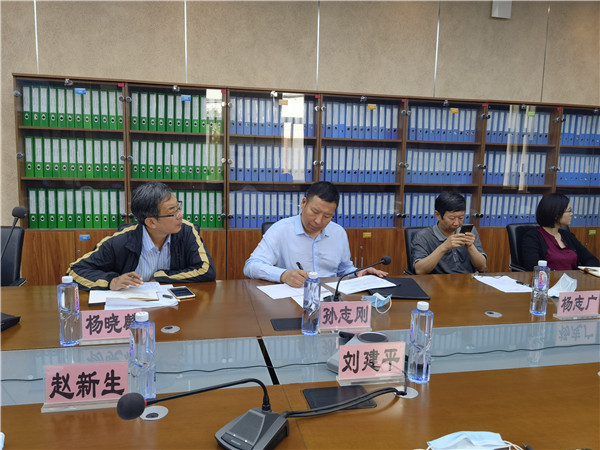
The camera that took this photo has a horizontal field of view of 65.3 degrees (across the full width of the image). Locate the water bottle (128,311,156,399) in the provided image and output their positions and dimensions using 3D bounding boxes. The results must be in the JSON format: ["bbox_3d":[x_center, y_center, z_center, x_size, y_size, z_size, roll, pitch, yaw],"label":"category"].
[{"bbox_3d":[-0.418,0.340,1.241,0.066,0.228,0.066,0,7,-12],"label":"water bottle"}]

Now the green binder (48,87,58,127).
[{"bbox_3d":[-1.980,-0.945,3.835,0.060,0.315,0.280,0,7,-12],"label":"green binder"}]

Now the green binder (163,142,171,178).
[{"bbox_3d":[-1.142,-0.554,4.074,0.060,0.318,0.285,0,7,-12],"label":"green binder"}]

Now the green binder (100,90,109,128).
[{"bbox_3d":[-1.608,-0.949,3.927,0.060,0.318,0.285,0,7,-12],"label":"green binder"}]

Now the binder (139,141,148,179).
[{"bbox_3d":[-1.326,-0.553,4.020,0.056,0.315,0.285,0,7,-12],"label":"binder"}]

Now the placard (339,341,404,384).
[{"bbox_3d":[0.208,0.398,1.347,0.200,0.110,0.040,0,7,-11],"label":"placard"}]

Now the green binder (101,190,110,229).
[{"bbox_3d":[-1.637,-0.148,4.006,0.064,0.318,0.285,0,7,-12],"label":"green binder"}]

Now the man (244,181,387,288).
[{"bbox_3d":[0.082,0.395,2.682,0.780,1.285,0.750,0,7,-12],"label":"man"}]

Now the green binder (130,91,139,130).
[{"bbox_3d":[-1.377,-0.938,3.960,0.060,0.315,0.280,0,7,-12],"label":"green binder"}]

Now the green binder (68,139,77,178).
[{"bbox_3d":[-1.857,-0.555,3.908,0.060,0.315,0.280,0,7,-12],"label":"green binder"}]

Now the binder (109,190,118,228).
[{"bbox_3d":[-1.572,-0.147,4.018,0.060,0.315,0.280,0,7,-12],"label":"binder"}]

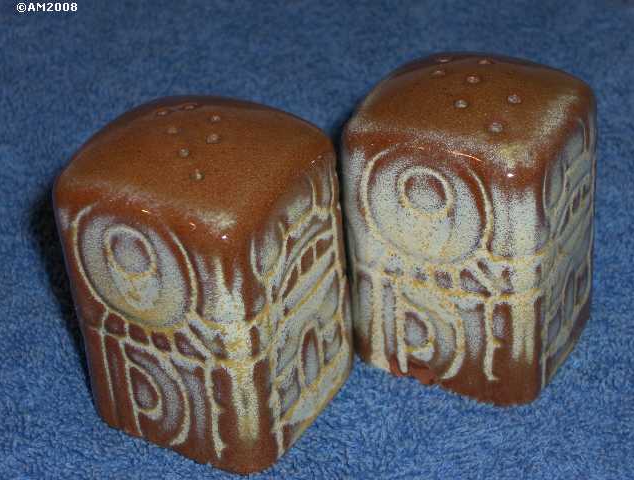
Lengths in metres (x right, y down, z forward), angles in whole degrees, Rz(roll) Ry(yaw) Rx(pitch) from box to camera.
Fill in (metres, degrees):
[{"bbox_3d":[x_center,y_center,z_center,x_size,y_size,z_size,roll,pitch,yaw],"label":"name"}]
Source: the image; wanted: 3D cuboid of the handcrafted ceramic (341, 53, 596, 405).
[{"bbox_3d":[0.039,-0.005,0.433,0.051,0.074,0.051,11,34,25],"label":"handcrafted ceramic"}]

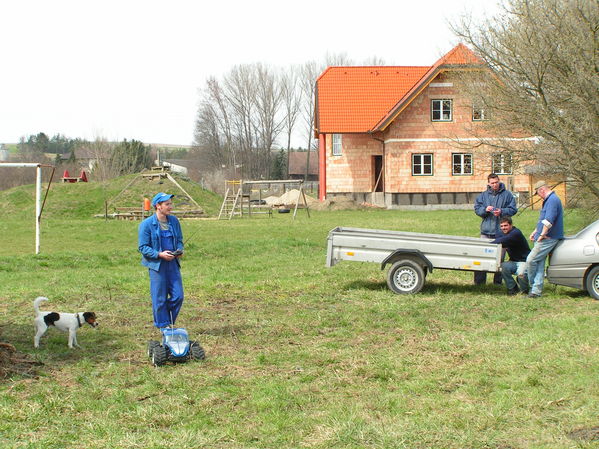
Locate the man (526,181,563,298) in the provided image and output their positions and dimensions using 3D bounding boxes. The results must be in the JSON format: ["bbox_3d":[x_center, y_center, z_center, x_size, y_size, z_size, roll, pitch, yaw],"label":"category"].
[{"bbox_3d":[3.611,0.221,20.400,0.550,1.740,0.500,0,2,-6],"label":"man"}]

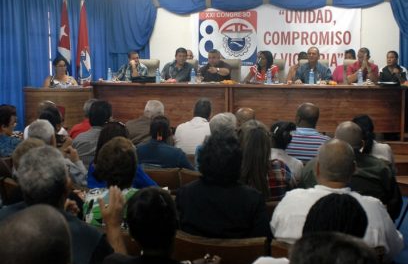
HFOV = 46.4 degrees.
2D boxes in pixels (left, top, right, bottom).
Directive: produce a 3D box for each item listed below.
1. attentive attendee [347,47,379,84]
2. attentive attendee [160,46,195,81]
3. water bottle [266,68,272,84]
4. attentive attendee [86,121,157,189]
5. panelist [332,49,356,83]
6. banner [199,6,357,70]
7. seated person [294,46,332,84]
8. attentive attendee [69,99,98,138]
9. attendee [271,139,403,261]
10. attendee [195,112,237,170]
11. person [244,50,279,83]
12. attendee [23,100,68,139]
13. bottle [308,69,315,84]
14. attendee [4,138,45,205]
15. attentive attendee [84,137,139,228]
[{"bbox_3d":[2.105,-0.495,6.344,0.520,1.250,0.720,1,8,10],"label":"attentive attendee"},{"bbox_3d":[-0.370,-0.534,6.641,0.520,1.250,0.720,1,8,8],"label":"attentive attendee"},{"bbox_3d":[0.861,-0.726,6.260,0.066,0.210,0.066,1,8,8],"label":"water bottle"},{"bbox_3d":[-0.510,0.518,3.108,0.480,1.220,0.780,0,7,2],"label":"attentive attendee"},{"bbox_3d":[2.307,-0.707,7.601,0.480,1.230,0.750,0,7,3],"label":"panelist"},{"bbox_3d":[1.254,-1.564,7.960,2.800,1.200,0.030,1,8,8],"label":"banner"},{"bbox_3d":[1.580,-0.584,6.854,0.530,1.270,0.750,1,8,5],"label":"seated person"},{"bbox_3d":[-1.027,0.294,4.715,0.500,1.250,0.720,1,8,8],"label":"attentive attendee"},{"bbox_3d":[0.612,0.660,2.362,0.590,1.290,0.830,1,8,6],"label":"attendee"},{"bbox_3d":[0.125,0.452,3.608,0.470,1.220,0.780,0,7,0],"label":"attendee"},{"bbox_3d":[0.822,-0.545,6.810,0.500,1.220,0.750,3,8,22],"label":"person"},{"bbox_3d":[-1.560,0.288,4.960,0.480,1.250,0.800,1,8,5],"label":"attendee"},{"bbox_3d":[1.491,-0.764,6.600,0.066,0.215,0.066,0,7,0],"label":"bottle"},{"bbox_3d":[-0.899,0.621,2.742,0.470,1.220,0.720,1,8,8],"label":"attendee"},{"bbox_3d":[-0.428,0.619,2.641,0.470,1.230,0.720,1,8,8],"label":"attentive attendee"}]

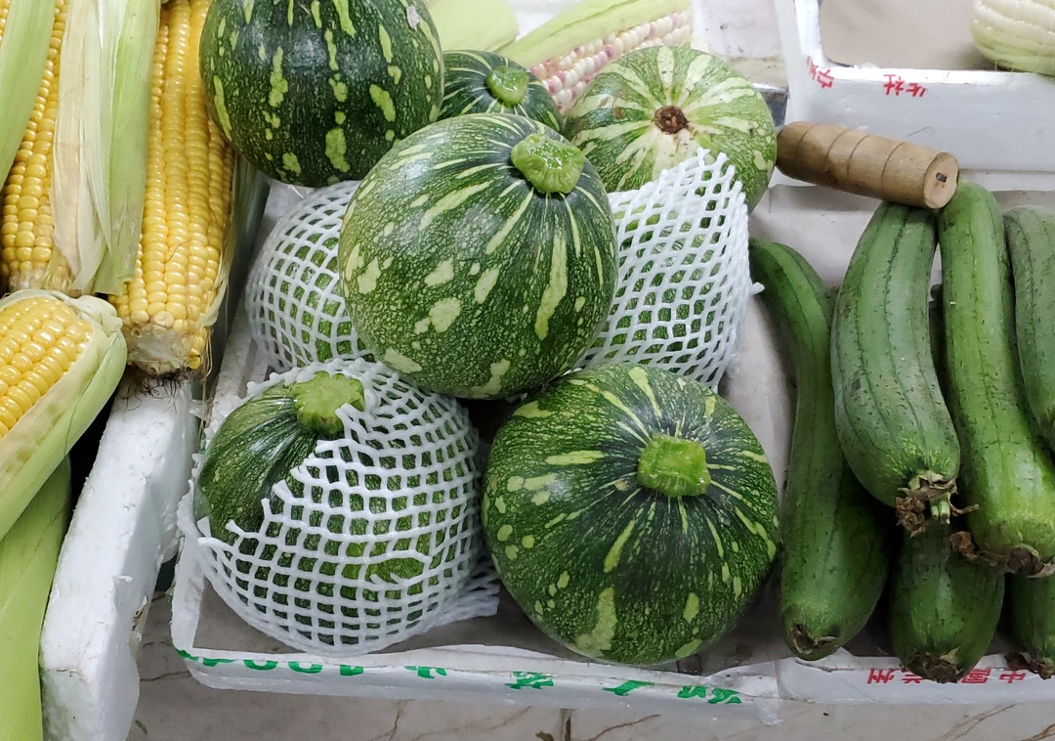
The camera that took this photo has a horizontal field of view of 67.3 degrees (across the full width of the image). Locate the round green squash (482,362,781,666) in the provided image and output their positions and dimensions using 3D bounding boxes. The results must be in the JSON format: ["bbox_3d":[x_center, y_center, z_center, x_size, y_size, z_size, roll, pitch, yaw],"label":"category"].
[{"bbox_3d":[0.054,0.074,0.425,0.156,0.155,0.156,1,63,-4],"label":"round green squash"}]

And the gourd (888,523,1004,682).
[{"bbox_3d":[0.255,0.058,0.491,0.065,0.065,0.265,12,59,7],"label":"gourd"}]

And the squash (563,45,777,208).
[{"bbox_3d":[0.103,-0.166,0.583,0.143,0.143,0.135,-9,13,12],"label":"squash"}]

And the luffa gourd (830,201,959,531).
[{"bbox_3d":[0.217,-0.019,0.469,0.073,0.065,0.237,10,58,6],"label":"luffa gourd"}]

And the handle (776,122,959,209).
[{"bbox_3d":[0.206,-0.134,0.508,0.034,0.034,0.118,-40,45,-23],"label":"handle"}]

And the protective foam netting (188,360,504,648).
[{"bbox_3d":[-0.099,0.072,0.427,0.150,0.155,0.150,3,45,-6],"label":"protective foam netting"}]

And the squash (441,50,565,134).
[{"bbox_3d":[-0.042,-0.163,0.581,0.138,0.135,0.138,7,51,-13],"label":"squash"}]

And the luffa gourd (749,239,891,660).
[{"bbox_3d":[0.179,0.031,0.506,0.064,0.060,0.300,4,58,1],"label":"luffa gourd"}]

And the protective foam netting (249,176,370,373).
[{"bbox_3d":[-0.119,-0.059,0.520,0.135,0.130,0.135,-1,58,-1],"label":"protective foam netting"}]

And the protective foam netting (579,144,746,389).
[{"bbox_3d":[0.083,-0.057,0.515,0.137,0.140,0.145,-1,58,-1],"label":"protective foam netting"}]

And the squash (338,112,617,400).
[{"bbox_3d":[-0.025,-0.059,0.422,0.148,0.150,0.148,15,55,-24],"label":"squash"}]

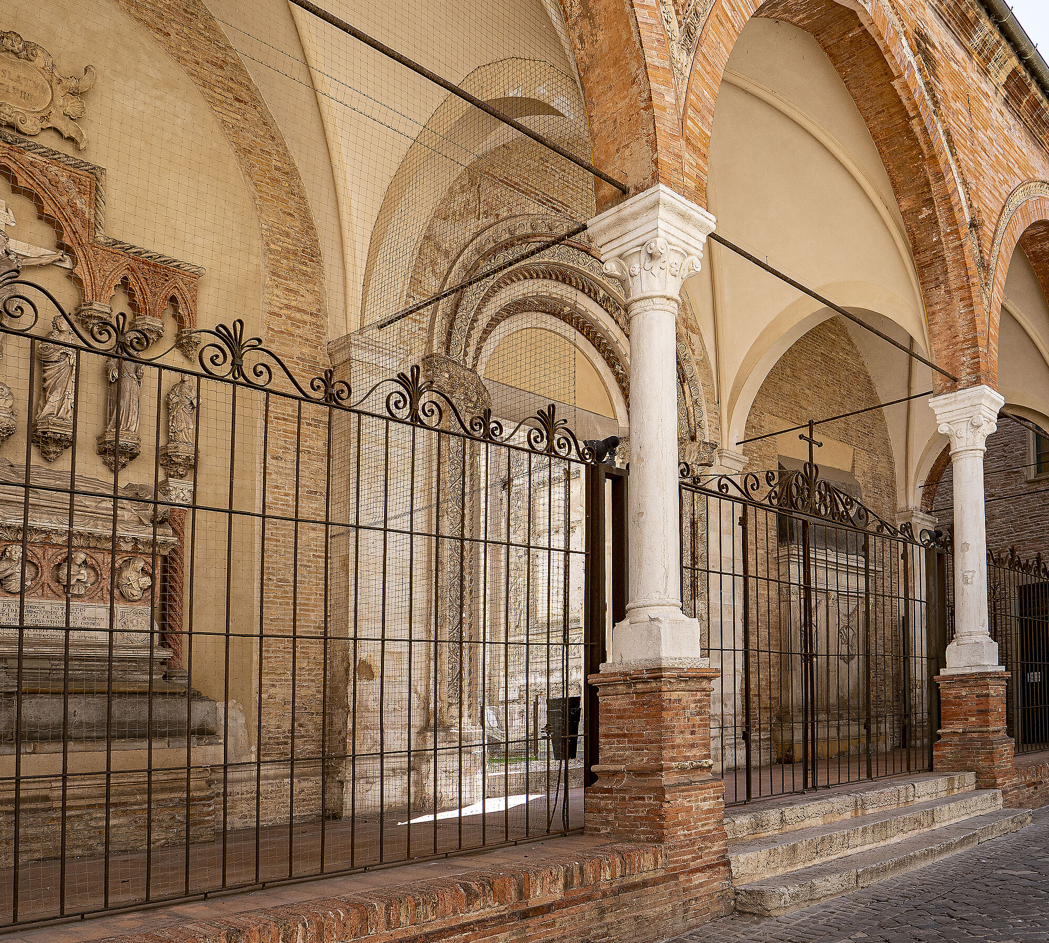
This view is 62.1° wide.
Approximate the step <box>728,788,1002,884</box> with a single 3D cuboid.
[{"bbox_3d":[3.057,3.025,7.515,5.062,0.170,0.340,13,-15,-43],"label":"step"}]

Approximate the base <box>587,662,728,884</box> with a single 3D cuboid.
[{"bbox_3d":[0.849,1.907,5.558,0.620,1.310,0.620,-8,-11,43],"label":"base"}]

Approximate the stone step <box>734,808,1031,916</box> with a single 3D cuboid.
[{"bbox_3d":[3.249,3.152,7.299,4.972,0.165,0.340,13,-15,-43],"label":"stone step"}]

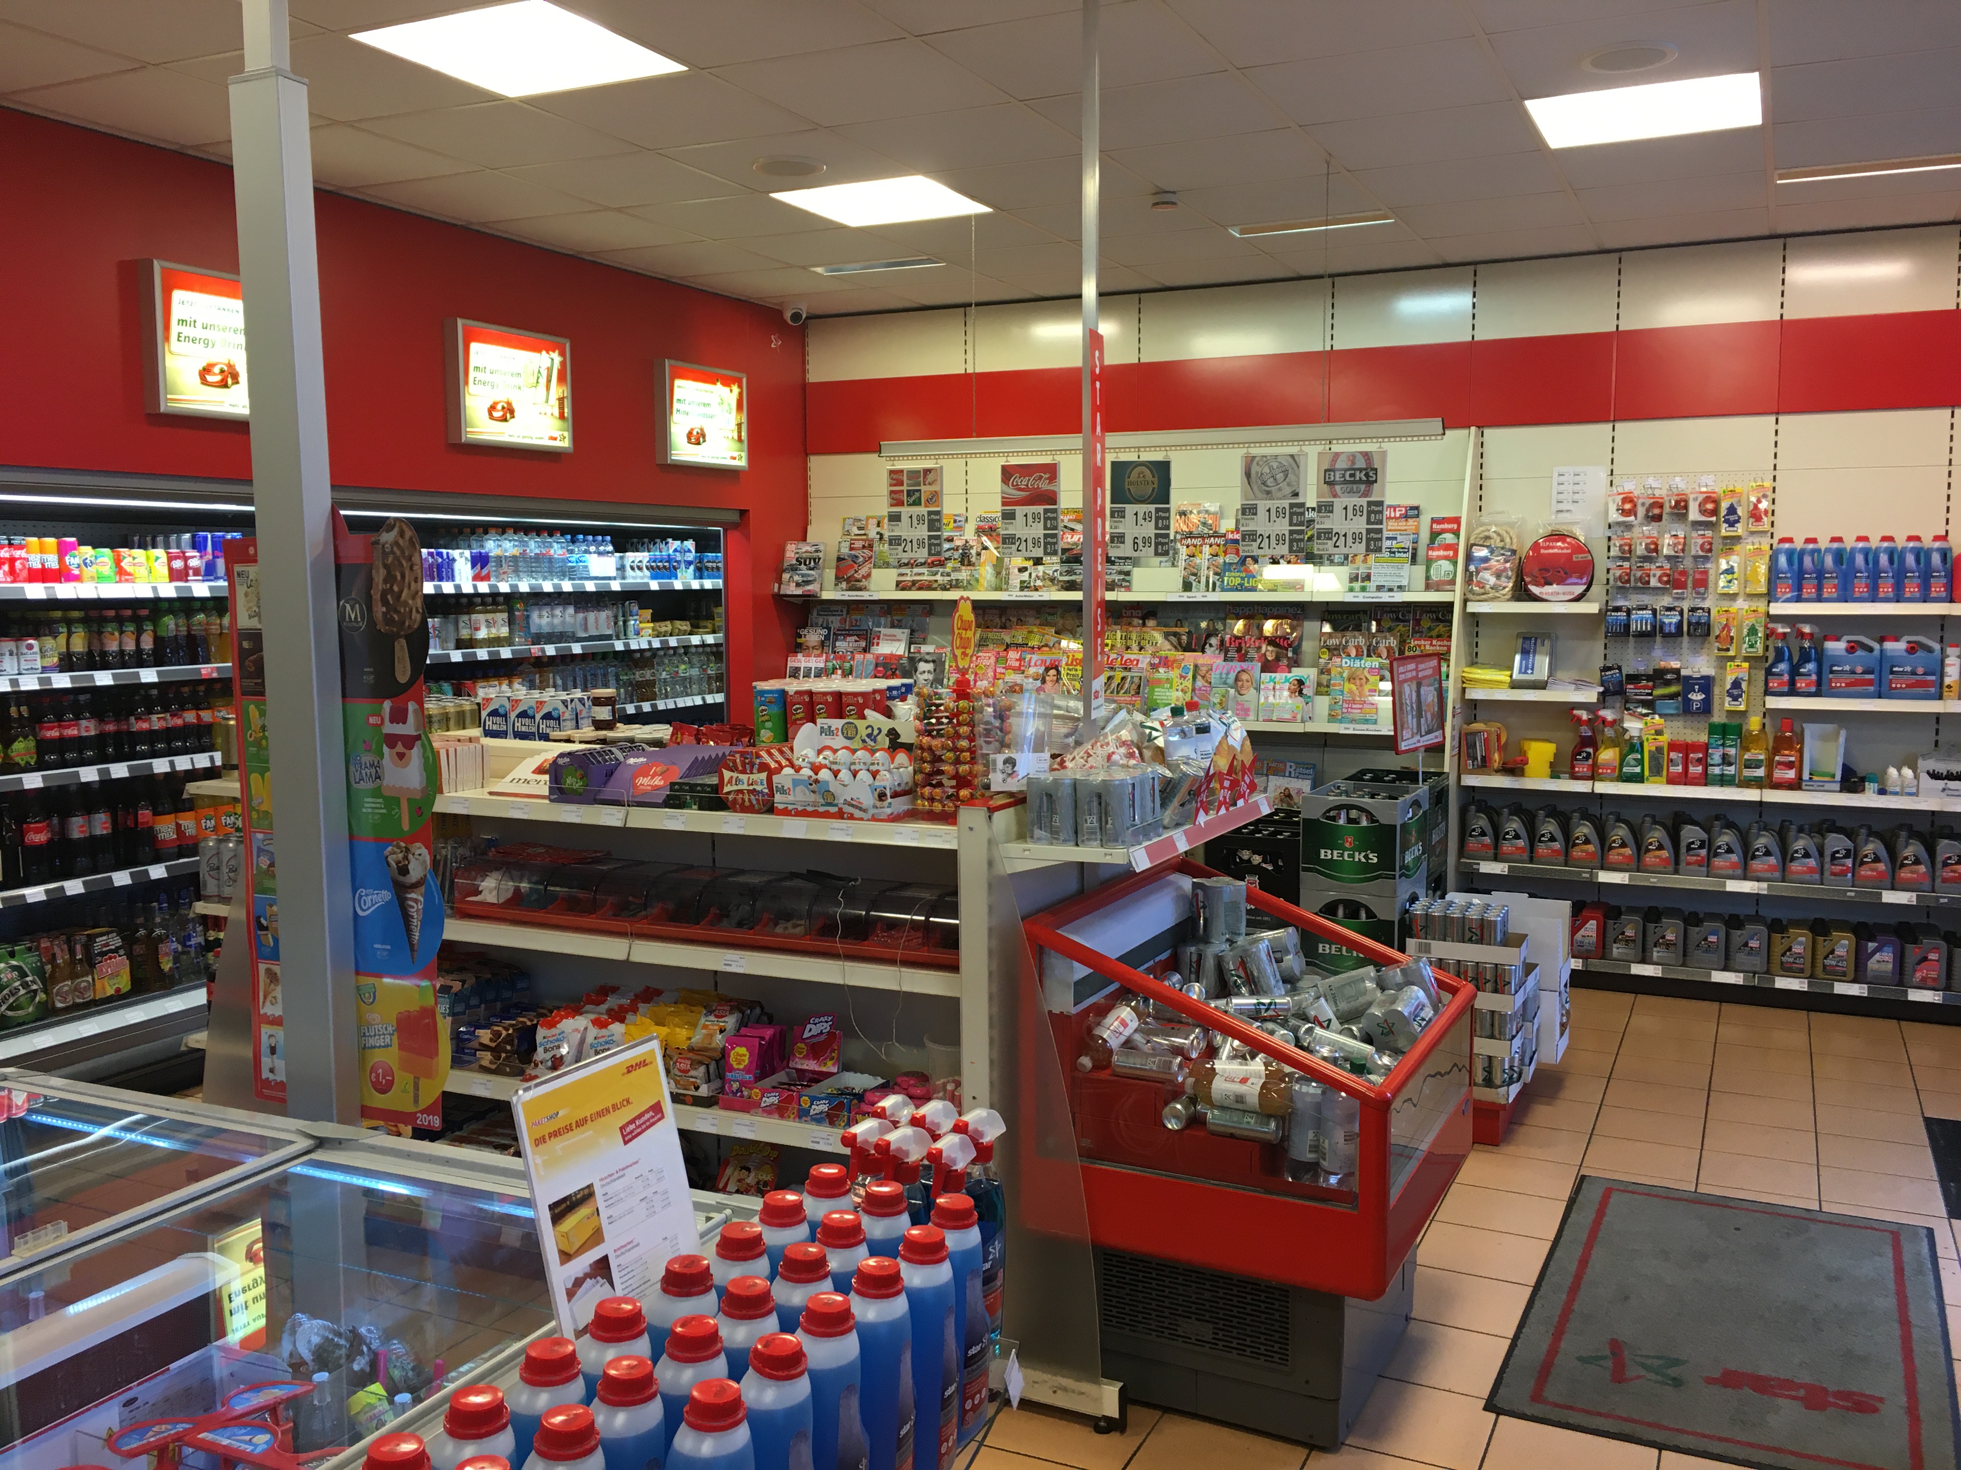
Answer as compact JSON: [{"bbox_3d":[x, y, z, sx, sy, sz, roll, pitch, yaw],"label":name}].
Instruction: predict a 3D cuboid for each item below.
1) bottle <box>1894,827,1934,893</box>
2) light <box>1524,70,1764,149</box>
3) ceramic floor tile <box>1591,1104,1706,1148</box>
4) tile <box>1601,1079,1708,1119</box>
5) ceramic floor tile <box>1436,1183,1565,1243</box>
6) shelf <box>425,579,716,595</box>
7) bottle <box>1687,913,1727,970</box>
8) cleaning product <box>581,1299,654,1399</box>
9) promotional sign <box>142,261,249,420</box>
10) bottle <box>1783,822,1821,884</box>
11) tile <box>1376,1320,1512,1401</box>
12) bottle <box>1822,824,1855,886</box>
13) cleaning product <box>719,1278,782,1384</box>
[{"bbox_3d":[3.558,0.475,6.264,0.126,0.237,0.075,3,7,26],"label":"bottle"},{"bbox_3d":[1.910,-1.798,4.711,0.600,0.050,0.600,3,6,25],"label":"light"},{"bbox_3d":[2.042,1.199,5.011,0.300,0.010,0.300,3,7,26],"label":"ceramic floor tile"},{"bbox_3d":[2.173,1.172,5.280,0.298,0.010,0.294,3,6,26],"label":"tile"},{"bbox_3d":[1.382,1.262,4.344,0.298,0.010,0.298,2,6,26],"label":"ceramic floor tile"},{"bbox_3d":[-1.904,-0.649,7.207,0.460,0.050,2.060,3,7,26],"label":"shelf"},{"bbox_3d":[2.870,0.810,6.479,0.139,0.213,0.068,2,6,26],"label":"bottle"},{"bbox_3d":[-0.340,0.666,1.552,0.068,0.255,0.083,2,6,26],"label":"cleaning product"},{"bbox_3d":[-2.374,-1.232,5.238,0.075,0.456,0.607,2,6,26],"label":"promotional sign"},{"bbox_3d":[3.207,0.461,6.394,0.123,0.232,0.072,2,6,26],"label":"bottle"},{"bbox_3d":[0.996,1.352,3.557,0.300,0.010,0.300,2,6,26],"label":"tile"},{"bbox_3d":[3.330,0.467,6.371,0.104,0.230,0.070,3,7,26],"label":"bottle"},{"bbox_3d":[-0.223,0.660,1.613,0.070,0.251,0.086,3,7,26],"label":"cleaning product"}]

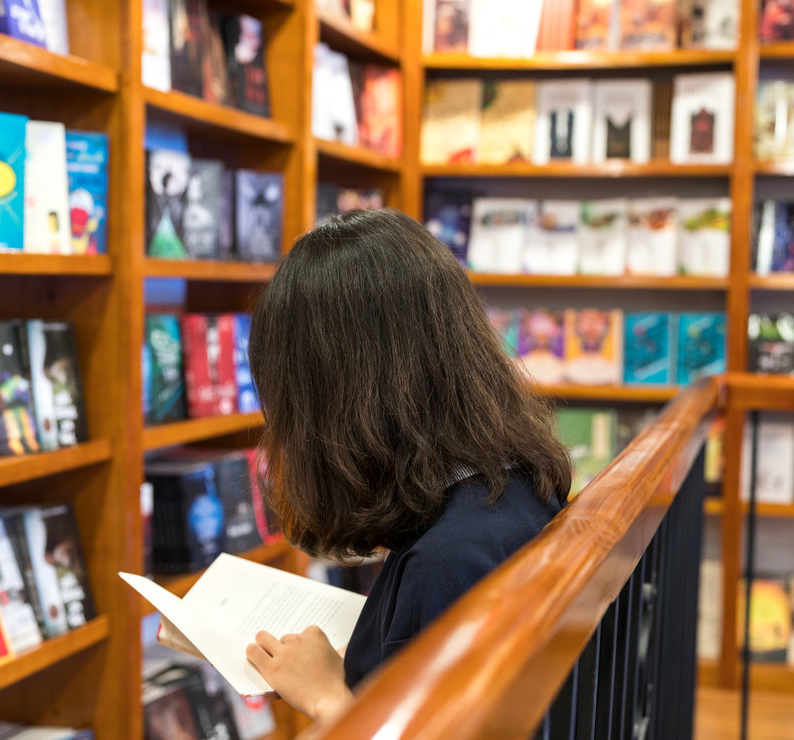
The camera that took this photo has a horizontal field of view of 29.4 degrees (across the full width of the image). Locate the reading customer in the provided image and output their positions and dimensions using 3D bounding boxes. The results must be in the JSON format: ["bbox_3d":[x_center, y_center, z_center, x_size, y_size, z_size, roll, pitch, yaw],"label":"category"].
[{"bbox_3d":[-0.021,0.532,1.411,0.420,1.360,0.420,2,4,22],"label":"reading customer"}]

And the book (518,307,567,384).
[{"bbox_3d":[0.436,-0.067,4.522,0.135,0.224,0.030,2,1,14],"label":"book"}]

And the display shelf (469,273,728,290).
[{"bbox_3d":[0.520,-0.255,4.342,0.854,0.034,0.275,2,3,13],"label":"display shelf"}]

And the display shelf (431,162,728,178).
[{"bbox_3d":[0.551,-0.589,4.561,0.909,0.035,0.270,2,4,16],"label":"display shelf"}]

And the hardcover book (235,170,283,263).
[{"bbox_3d":[-0.308,-0.333,3.313,0.022,0.197,0.158,2,3,34],"label":"hardcover book"}]

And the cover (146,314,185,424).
[{"bbox_3d":[-0.467,0.000,2.955,0.028,0.208,0.125,-2,2,27],"label":"cover"}]

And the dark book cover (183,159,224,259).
[{"bbox_3d":[-0.409,-0.328,3.093,0.030,0.197,0.116,4,5,33],"label":"dark book cover"}]

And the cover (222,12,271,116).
[{"bbox_3d":[-0.319,-0.653,3.260,0.030,0.216,0.135,-5,1,17],"label":"cover"}]

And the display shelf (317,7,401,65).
[{"bbox_3d":[-0.234,-0.864,3.899,0.275,0.034,0.789,2,3,16],"label":"display shelf"}]

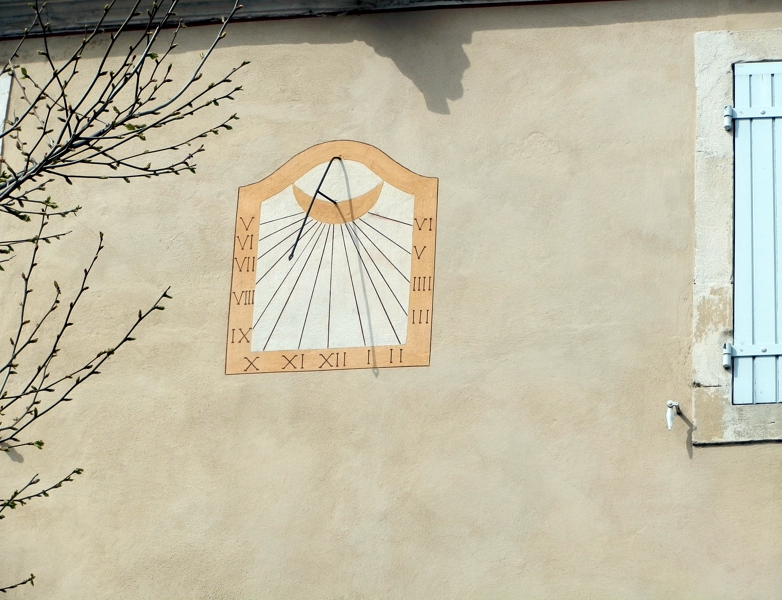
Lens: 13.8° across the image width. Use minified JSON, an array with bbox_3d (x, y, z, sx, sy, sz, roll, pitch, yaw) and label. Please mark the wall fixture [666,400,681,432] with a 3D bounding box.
[{"bbox_3d":[1.013,0.427,11.600,0.045,0.121,0.079,-2,-30,10],"label":"wall fixture"}]

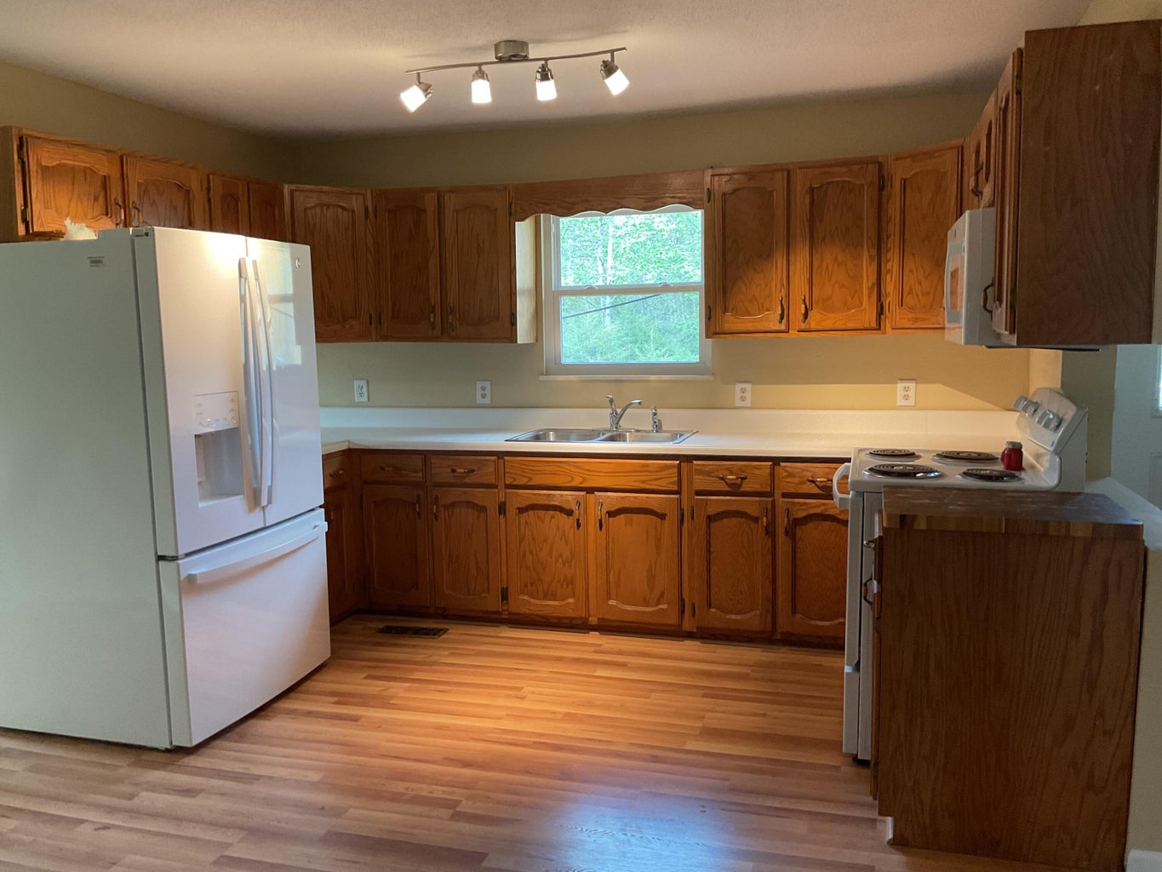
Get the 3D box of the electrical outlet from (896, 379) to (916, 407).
[{"bbox_3d":[1.527,-0.199,4.560,0.080,0.120,0.012,1,7,17],"label":"electrical outlet"}]

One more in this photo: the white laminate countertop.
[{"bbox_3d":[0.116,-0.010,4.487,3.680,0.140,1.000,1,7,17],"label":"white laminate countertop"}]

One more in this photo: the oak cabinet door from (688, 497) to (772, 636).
[{"bbox_3d":[0.681,0.564,4.310,0.343,0.594,0.028,1,7,17],"label":"oak cabinet door"}]

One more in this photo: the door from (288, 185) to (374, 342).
[{"bbox_3d":[-1.247,-0.848,4.873,0.362,0.717,0.028,-5,7,-28],"label":"door"}]

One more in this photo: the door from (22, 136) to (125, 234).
[{"bbox_3d":[-1.811,-0.874,3.507,0.028,0.325,0.448,1,7,17],"label":"door"}]

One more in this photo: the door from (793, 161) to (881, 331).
[{"bbox_3d":[1.143,-0.826,4.314,0.362,0.713,0.028,1,7,17],"label":"door"}]

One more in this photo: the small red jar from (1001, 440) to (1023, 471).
[{"bbox_3d":[1.485,0.067,3.350,0.070,0.100,0.068,1,7,17],"label":"small red jar"}]

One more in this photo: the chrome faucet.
[{"bbox_3d":[0.214,-0.105,4.711,0.080,0.170,0.230,-6,9,-37],"label":"chrome faucet"}]

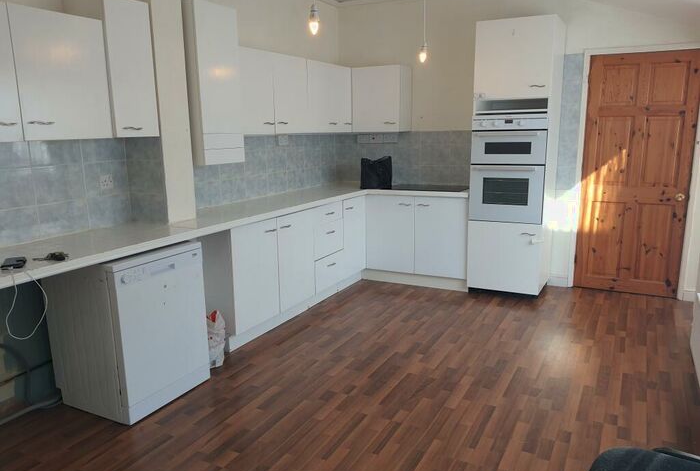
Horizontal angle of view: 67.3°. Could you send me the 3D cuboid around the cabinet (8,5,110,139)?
[{"bbox_3d":[-1.571,-0.810,2.733,0.305,0.619,0.492,5,13,28],"label":"cabinet"}]

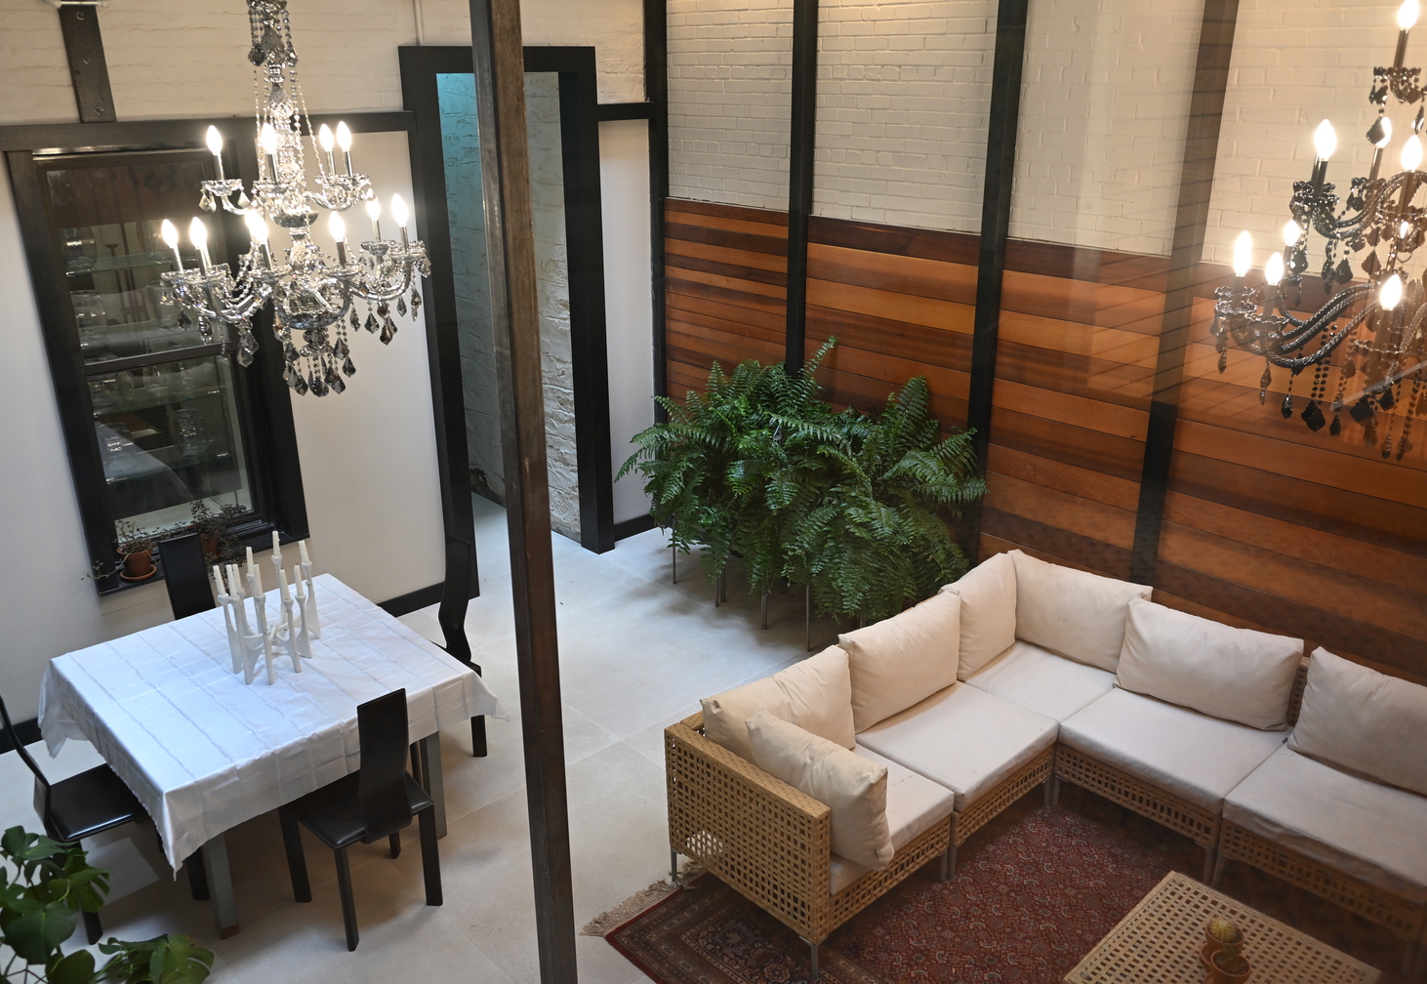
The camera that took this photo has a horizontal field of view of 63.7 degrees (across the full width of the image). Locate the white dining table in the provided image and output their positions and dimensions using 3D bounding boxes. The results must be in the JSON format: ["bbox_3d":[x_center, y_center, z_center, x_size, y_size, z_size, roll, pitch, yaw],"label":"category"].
[{"bbox_3d":[-1.763,1.022,4.596,1.170,0.745,1.260,-18,27,-39],"label":"white dining table"}]

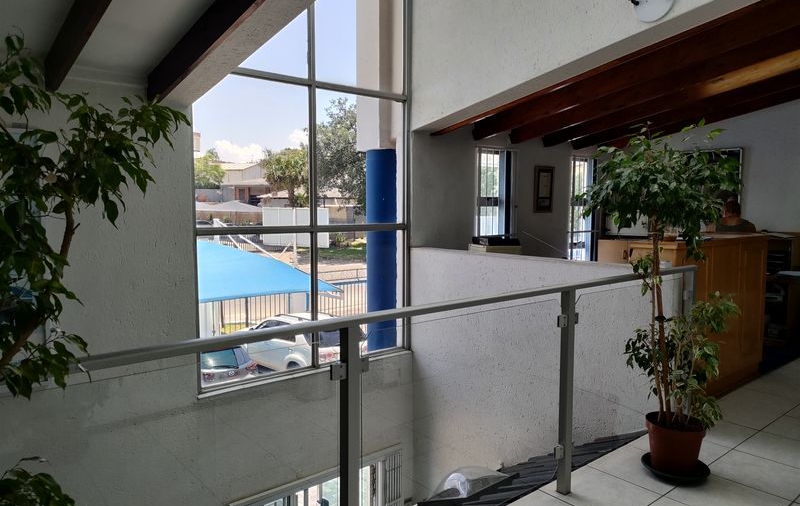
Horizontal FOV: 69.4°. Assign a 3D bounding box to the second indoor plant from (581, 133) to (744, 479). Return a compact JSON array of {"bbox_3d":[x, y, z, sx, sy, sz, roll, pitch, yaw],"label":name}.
[{"bbox_3d":[1.406,0.248,3.119,0.830,1.840,0.760,2,5,24],"label":"second indoor plant"}]

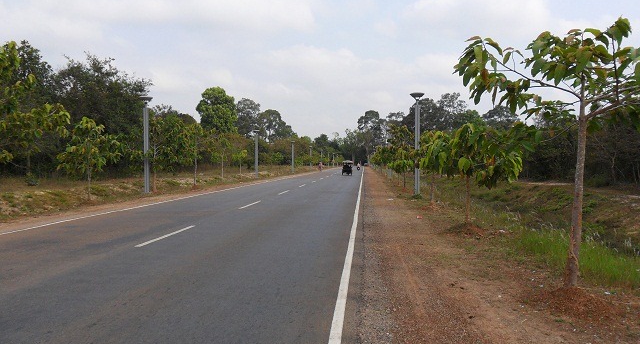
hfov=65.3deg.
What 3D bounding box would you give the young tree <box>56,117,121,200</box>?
[{"bbox_3d":[-10.198,-0.628,21.966,2.800,3.630,2.700,0,1,5],"label":"young tree"}]

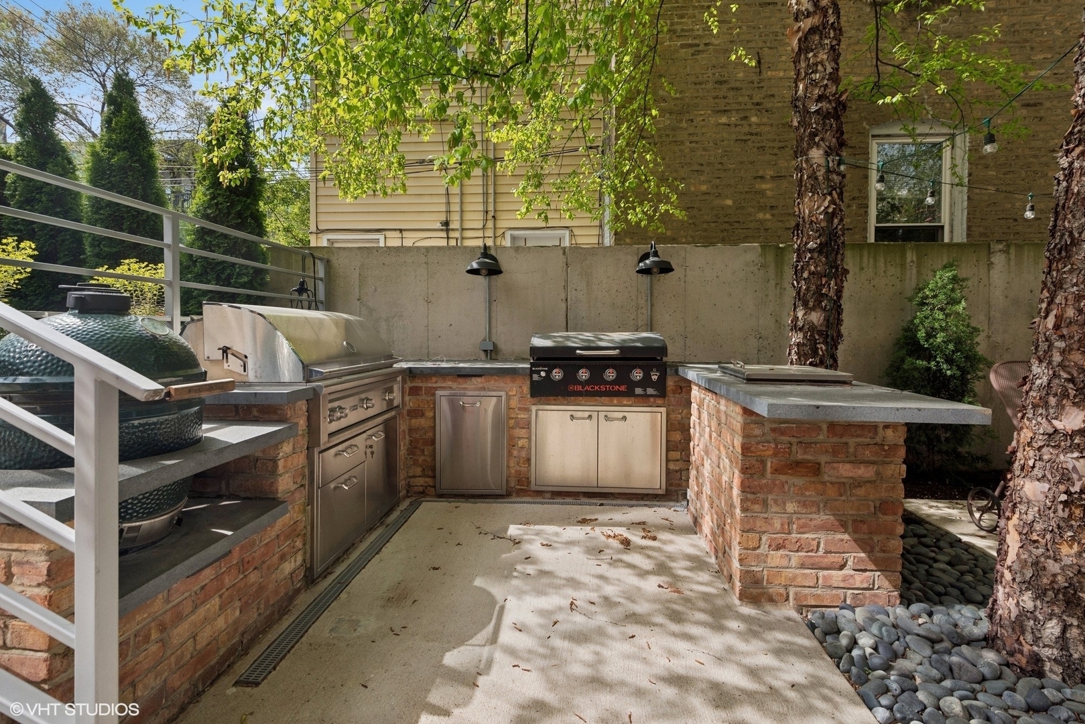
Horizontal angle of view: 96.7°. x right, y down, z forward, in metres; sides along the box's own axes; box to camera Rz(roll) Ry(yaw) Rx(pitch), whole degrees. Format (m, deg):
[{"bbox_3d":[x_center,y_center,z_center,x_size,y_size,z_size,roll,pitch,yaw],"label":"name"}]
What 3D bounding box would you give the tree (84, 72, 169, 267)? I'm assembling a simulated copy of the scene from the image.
[{"bbox_3d":[-5.701,-2.303,6.600,0.880,3.350,0.880,0,3,-6],"label":"tree"}]

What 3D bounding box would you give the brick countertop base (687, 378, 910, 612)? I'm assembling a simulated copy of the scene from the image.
[{"bbox_3d":[1.095,0.532,2.256,0.605,0.765,0.880,1,2,4],"label":"brick countertop base"}]

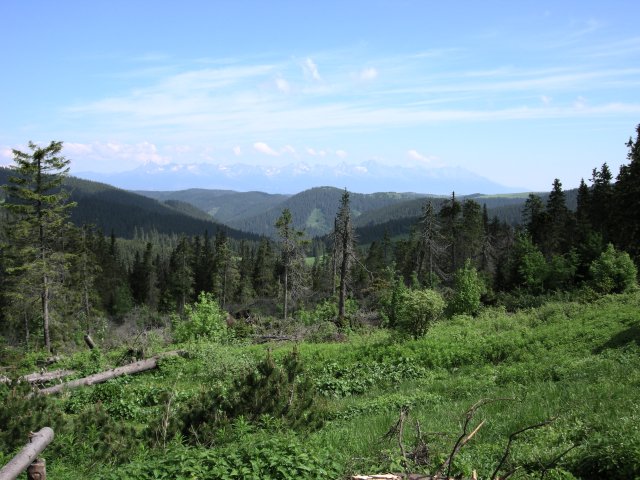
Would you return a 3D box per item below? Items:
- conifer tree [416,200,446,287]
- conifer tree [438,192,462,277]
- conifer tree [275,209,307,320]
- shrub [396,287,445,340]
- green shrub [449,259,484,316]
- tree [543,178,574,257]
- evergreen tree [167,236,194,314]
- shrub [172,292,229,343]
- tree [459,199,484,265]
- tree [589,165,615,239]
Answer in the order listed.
[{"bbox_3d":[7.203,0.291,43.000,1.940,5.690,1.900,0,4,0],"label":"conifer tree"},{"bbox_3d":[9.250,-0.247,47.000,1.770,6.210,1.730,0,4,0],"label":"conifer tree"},{"bbox_3d":[-1.841,1.615,43.000,2.200,7.300,2.150,0,4,0],"label":"conifer tree"},{"bbox_3d":[4.530,3.335,30.000,2.160,2.300,2.120,0,4,0],"label":"shrub"},{"bbox_3d":[7.483,2.452,34.000,1.840,3.010,1.800,0,4,0],"label":"green shrub"},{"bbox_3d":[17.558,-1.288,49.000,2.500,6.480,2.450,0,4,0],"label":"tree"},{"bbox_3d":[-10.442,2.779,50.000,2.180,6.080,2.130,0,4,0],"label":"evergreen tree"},{"bbox_3d":[-5.566,3.610,31.000,2.610,2.330,2.560,0,4,0],"label":"shrub"},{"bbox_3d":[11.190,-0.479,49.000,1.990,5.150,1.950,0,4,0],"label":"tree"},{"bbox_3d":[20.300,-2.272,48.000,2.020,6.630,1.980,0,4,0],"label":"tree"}]

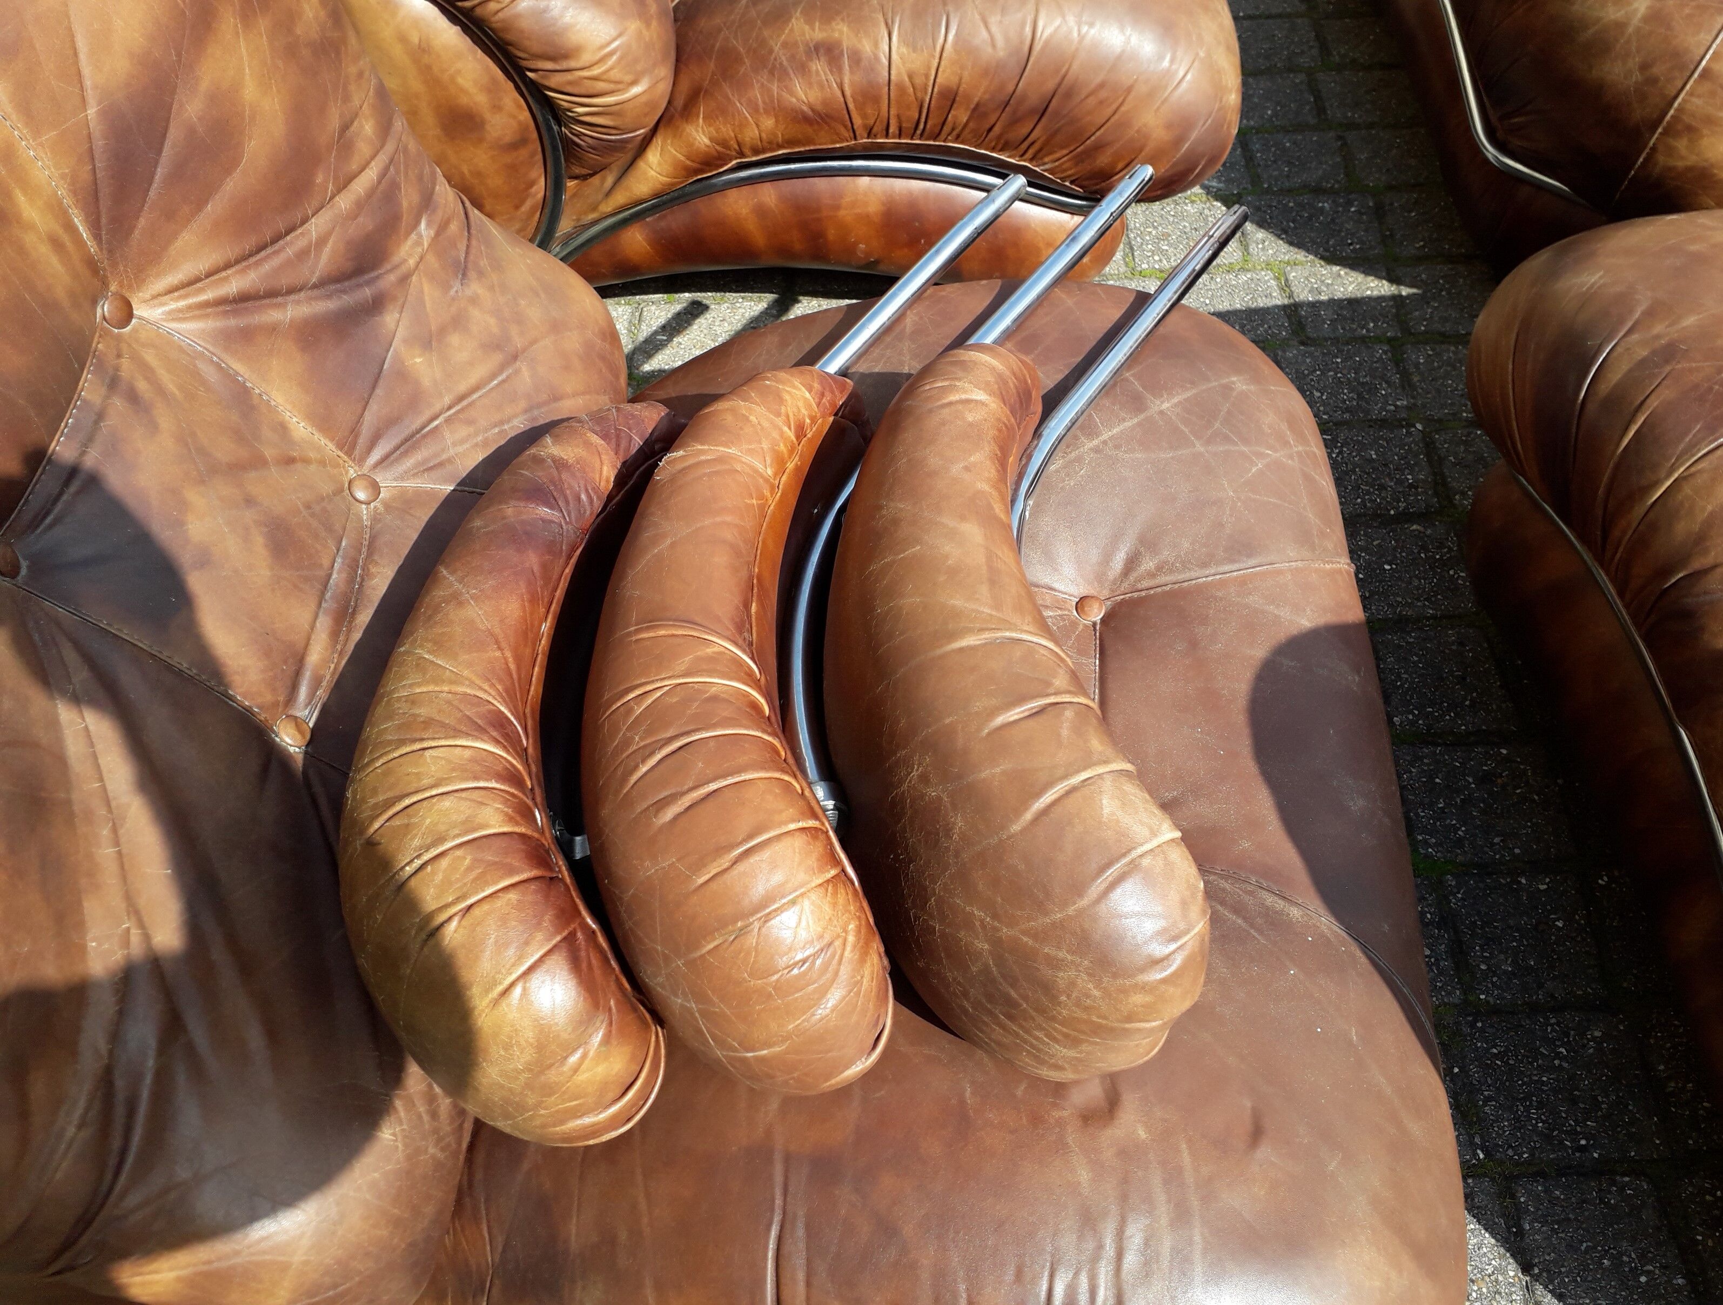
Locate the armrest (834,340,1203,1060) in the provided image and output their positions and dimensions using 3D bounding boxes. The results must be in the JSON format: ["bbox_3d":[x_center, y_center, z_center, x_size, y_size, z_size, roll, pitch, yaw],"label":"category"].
[{"bbox_3d":[0.074,-0.006,0.970,0.223,0.180,0.628,-8,57,-3],"label":"armrest"}]

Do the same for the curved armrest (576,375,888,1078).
[{"bbox_3d":[-0.100,0.001,0.976,0.203,0.175,0.628,-4,57,0],"label":"curved armrest"}]

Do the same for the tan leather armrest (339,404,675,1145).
[{"bbox_3d":[-0.254,0.033,0.961,0.211,0.175,0.626,-6,57,-2],"label":"tan leather armrest"}]

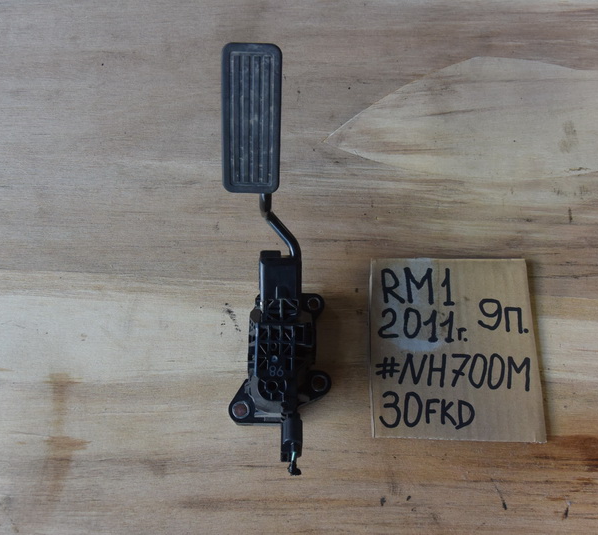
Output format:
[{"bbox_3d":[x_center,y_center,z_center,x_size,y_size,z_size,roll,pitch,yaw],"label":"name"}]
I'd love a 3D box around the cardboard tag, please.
[{"bbox_3d":[0.128,0.065,0.534,0.136,0.004,0.153,1,70,0],"label":"cardboard tag"}]

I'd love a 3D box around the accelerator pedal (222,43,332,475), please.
[{"bbox_3d":[-0.018,-0.007,0.500,0.087,0.118,0.316,0,70,0],"label":"accelerator pedal"}]

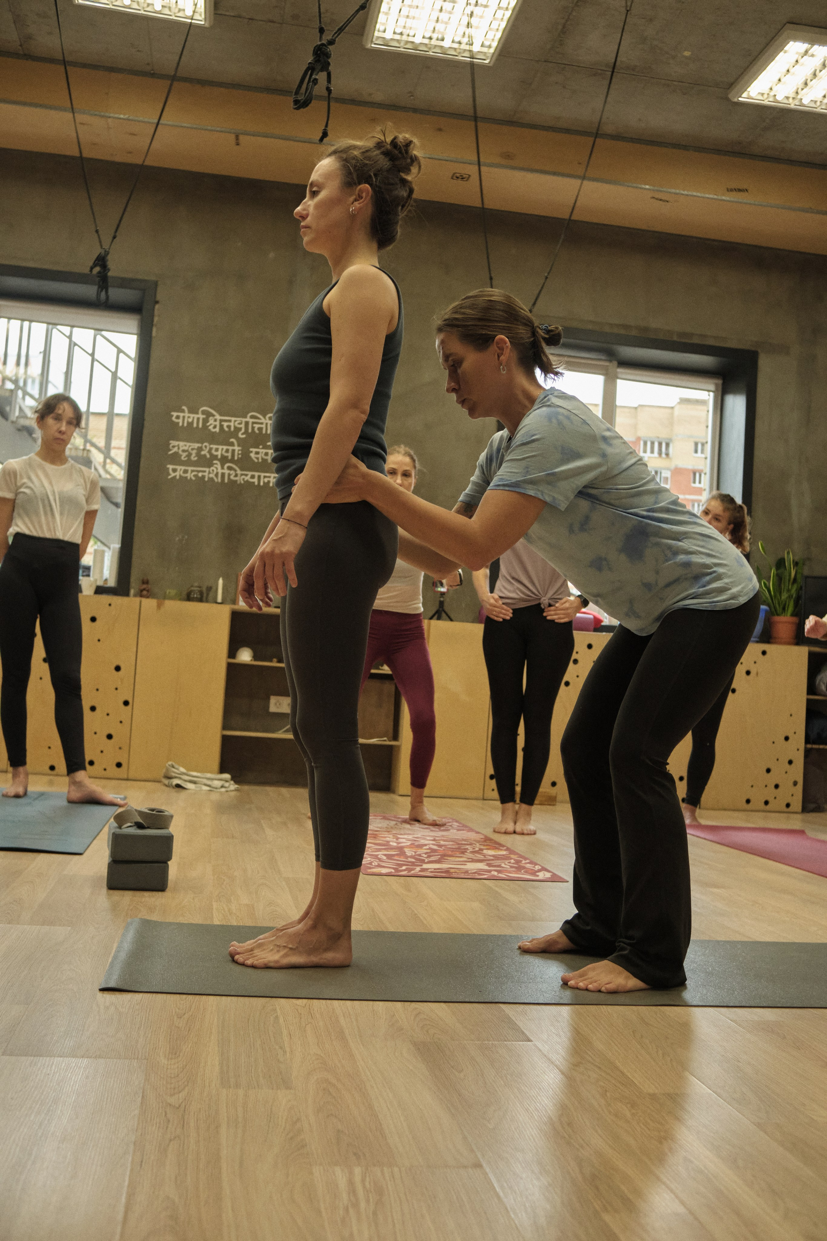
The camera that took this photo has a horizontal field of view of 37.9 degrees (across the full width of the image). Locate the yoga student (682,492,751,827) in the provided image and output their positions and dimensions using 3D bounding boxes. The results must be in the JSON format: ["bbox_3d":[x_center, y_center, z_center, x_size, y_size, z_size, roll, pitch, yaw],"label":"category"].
[{"bbox_3d":[1.446,0.178,5.864,0.460,1.620,0.340,2,-4,21],"label":"yoga student"}]

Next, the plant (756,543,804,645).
[{"bbox_3d":[2.199,-0.160,7.235,0.270,0.580,0.260,4,-4,-9],"label":"plant"}]

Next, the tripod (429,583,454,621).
[{"bbox_3d":[0.157,-0.107,6.844,0.125,0.195,0.120,4,-4,-9],"label":"tripod"}]

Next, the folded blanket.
[{"bbox_3d":[-1.092,0.796,6.172,0.400,0.120,0.240,4,-4,-9],"label":"folded blanket"}]

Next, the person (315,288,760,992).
[{"bbox_3d":[0.223,0.004,2.472,0.940,1.370,0.500,4,-4,-9],"label":"person"}]

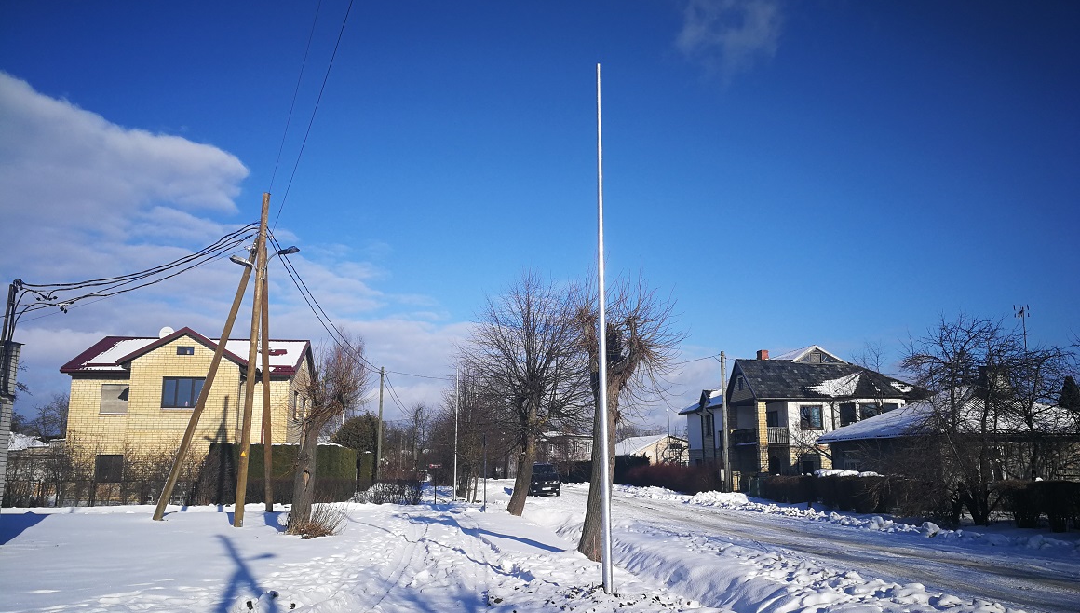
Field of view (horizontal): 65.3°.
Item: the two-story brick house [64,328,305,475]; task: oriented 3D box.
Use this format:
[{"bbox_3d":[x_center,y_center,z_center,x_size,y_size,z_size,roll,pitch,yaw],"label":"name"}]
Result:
[{"bbox_3d":[-17.421,5.436,42.130,10.900,8.300,9.400,1,-11,-6],"label":"two-story brick house"}]

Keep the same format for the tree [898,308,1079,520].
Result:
[{"bbox_3d":[13.050,3.288,24.722,5.000,6.000,4.500,1,-11,-6],"label":"tree"}]

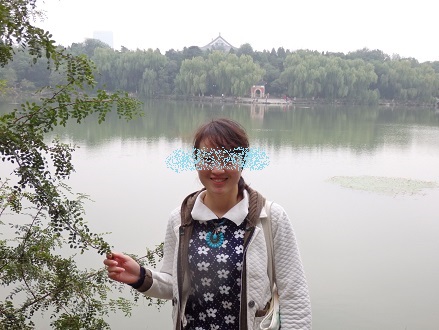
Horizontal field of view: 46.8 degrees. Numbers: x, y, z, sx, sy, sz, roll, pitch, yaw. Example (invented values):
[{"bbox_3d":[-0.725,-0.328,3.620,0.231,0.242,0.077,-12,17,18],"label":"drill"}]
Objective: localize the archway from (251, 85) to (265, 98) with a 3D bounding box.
[{"bbox_3d":[11.353,-21.691,150.889,4.000,3.800,1.800,2,8,4],"label":"archway"}]

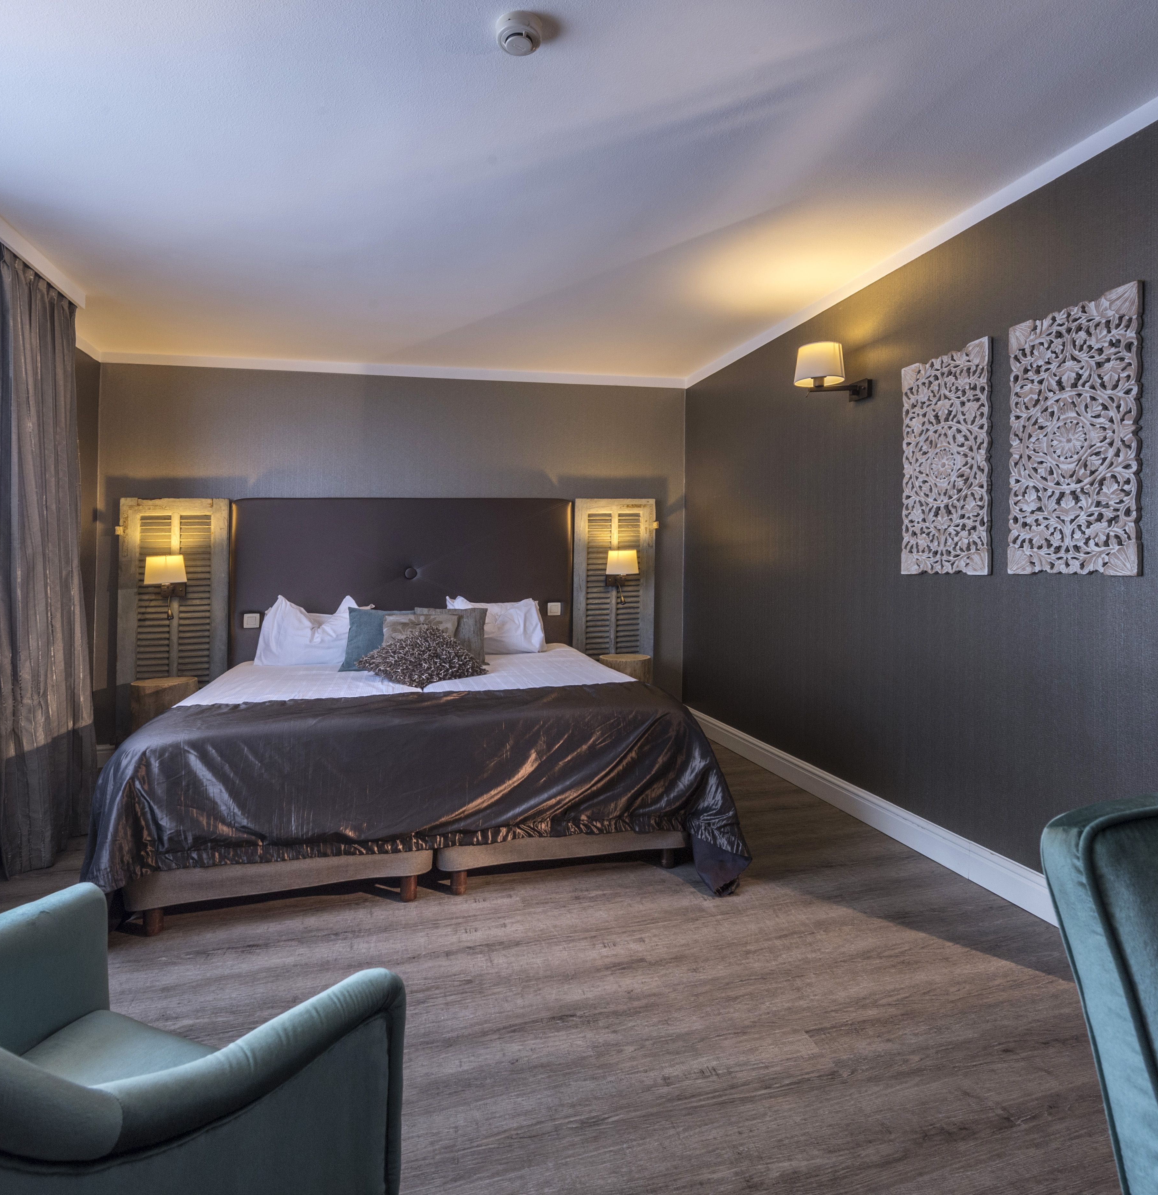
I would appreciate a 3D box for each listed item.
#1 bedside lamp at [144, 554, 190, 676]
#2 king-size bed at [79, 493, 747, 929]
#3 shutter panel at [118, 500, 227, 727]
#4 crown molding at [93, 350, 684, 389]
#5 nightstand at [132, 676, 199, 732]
[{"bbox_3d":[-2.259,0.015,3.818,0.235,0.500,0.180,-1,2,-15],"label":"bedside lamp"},{"bbox_3d":[-0.707,0.214,3.243,2.070,1.500,2.150,-1,2,-15],"label":"king-size bed"},{"bbox_3d":[-2.232,0.189,3.850,0.550,1.480,0.050,-1,0,-15],"label":"shutter panel"},{"bbox_3d":[-0.946,-1.385,4.278,3.500,0.055,0.055,-2,3,-15],"label":"crown molding"},{"bbox_3d":[-2.230,0.741,3.765,0.370,0.540,0.360,-1,2,-15],"label":"nightstand"}]

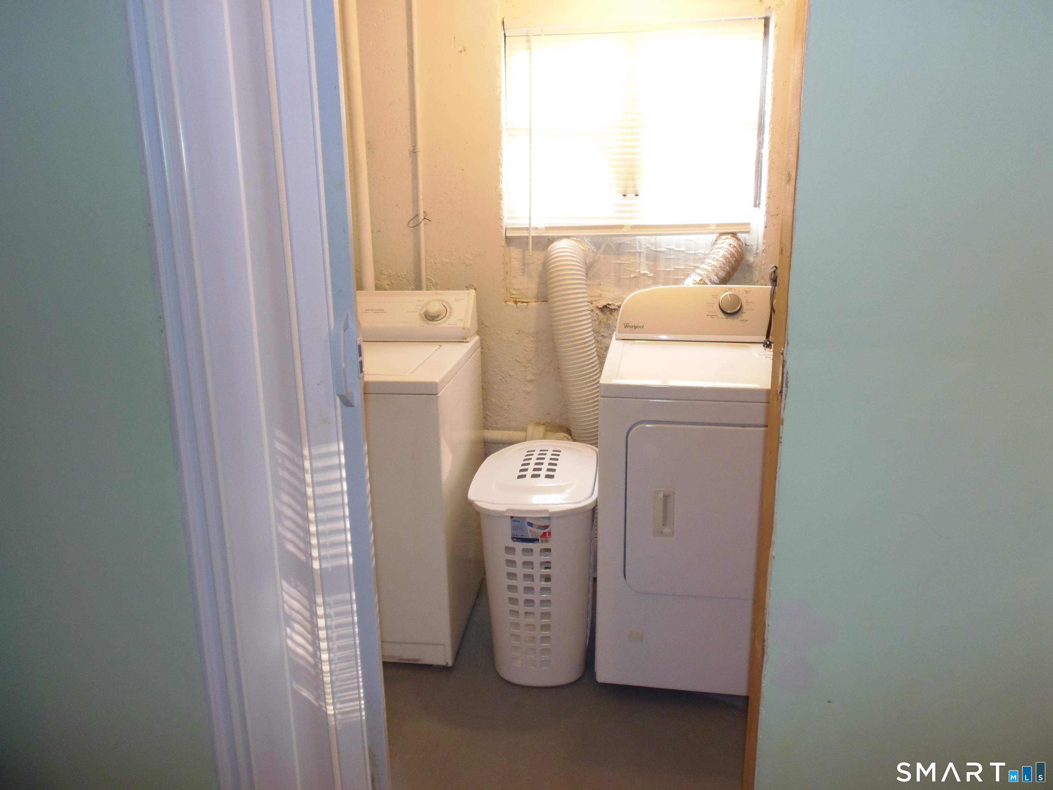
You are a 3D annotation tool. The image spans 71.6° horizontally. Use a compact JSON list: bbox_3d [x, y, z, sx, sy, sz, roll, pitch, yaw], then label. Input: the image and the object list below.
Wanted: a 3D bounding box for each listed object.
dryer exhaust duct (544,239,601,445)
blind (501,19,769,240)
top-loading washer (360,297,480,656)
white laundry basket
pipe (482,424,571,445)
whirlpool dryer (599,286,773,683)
[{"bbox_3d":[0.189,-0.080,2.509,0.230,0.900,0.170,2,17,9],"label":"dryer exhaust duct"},{"bbox_3d":[0.351,-0.895,2.490,0.860,0.675,0.045,2,17,9],"label":"blind"},{"bbox_3d":[-0.526,0.226,2.391,0.670,1.080,0.600,1,16,8],"label":"top-loading washer"},{"bbox_3d":[0.040,0.507,2.212,0.365,0.625,0.455,1,16,8],"label":"white laundry basket"},{"bbox_3d":[-0.007,0.163,2.740,0.400,0.075,0.075,2,17,9],"label":"pipe"},{"bbox_3d":[0.614,0.250,2.226,0.737,1.093,0.690,2,17,10],"label":"whirlpool dryer"}]

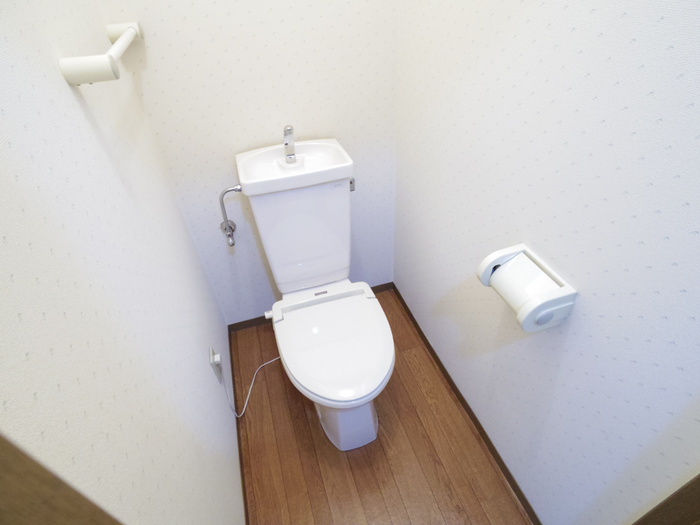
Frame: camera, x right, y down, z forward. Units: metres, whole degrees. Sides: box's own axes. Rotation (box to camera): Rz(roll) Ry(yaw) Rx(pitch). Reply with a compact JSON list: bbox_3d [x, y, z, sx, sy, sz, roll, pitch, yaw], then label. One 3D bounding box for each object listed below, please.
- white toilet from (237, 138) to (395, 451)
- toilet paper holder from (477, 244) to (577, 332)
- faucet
[{"bbox_3d":[-0.085,0.139,1.226,0.359,0.822,0.734,-14,40,-11],"label":"white toilet"},{"bbox_3d":[0.367,0.055,0.785,0.114,0.092,0.165,-14,40,-11],"label":"toilet paper holder"},{"bbox_3d":[-0.183,-0.365,1.135,0.030,0.125,0.080,-14,40,-11],"label":"faucet"}]

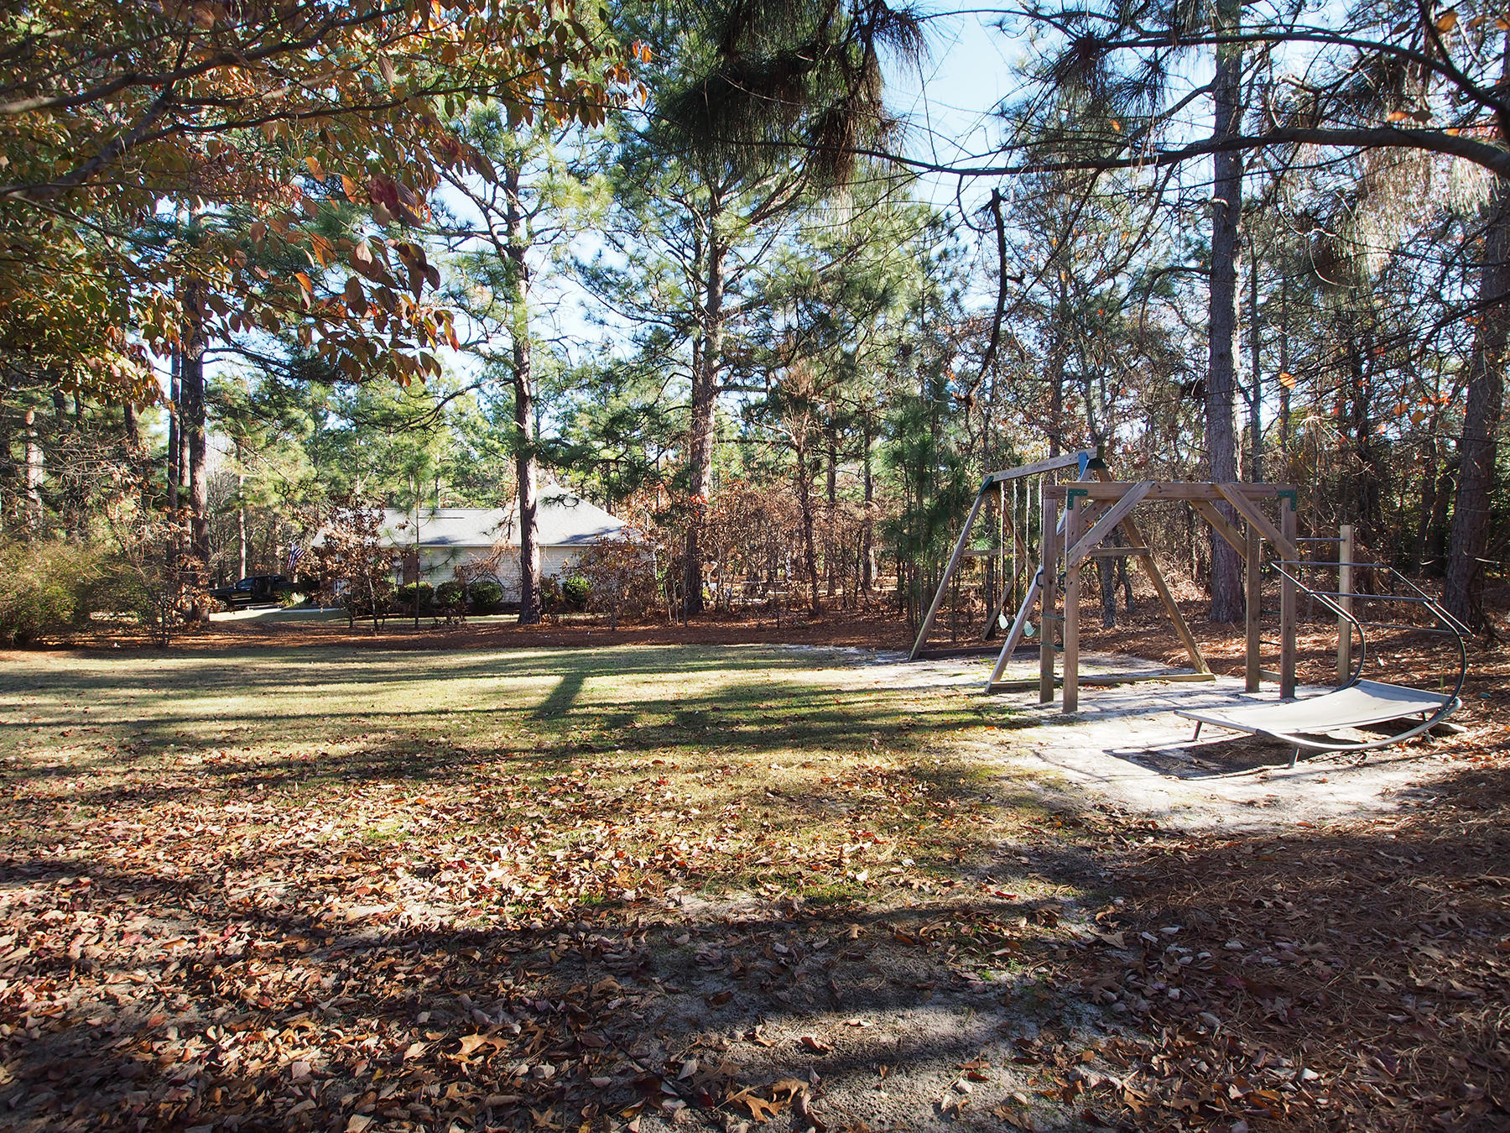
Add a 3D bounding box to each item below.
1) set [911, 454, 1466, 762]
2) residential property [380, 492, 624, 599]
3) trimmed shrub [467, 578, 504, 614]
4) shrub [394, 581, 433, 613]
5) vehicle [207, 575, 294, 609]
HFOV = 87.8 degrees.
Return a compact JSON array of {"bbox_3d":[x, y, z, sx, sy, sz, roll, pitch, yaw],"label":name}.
[{"bbox_3d":[4.300,0.024,8.851,3.800,2.600,5.700,0,1,-10],"label":"set"},{"bbox_3d":[-12.300,-1.359,41.985,15.300,6.000,12.000,0,1,0],"label":"residential property"},{"bbox_3d":[-12.015,1.304,35.000,1.500,1.400,1.450,0,1,0],"label":"trimmed shrub"},{"bbox_3d":[-15.197,1.341,35.000,1.650,1.400,1.500,0,1,0],"label":"shrub"},{"bbox_3d":[-28.046,1.457,44.500,5.500,1.850,1.950,0,1,-26],"label":"vehicle"}]

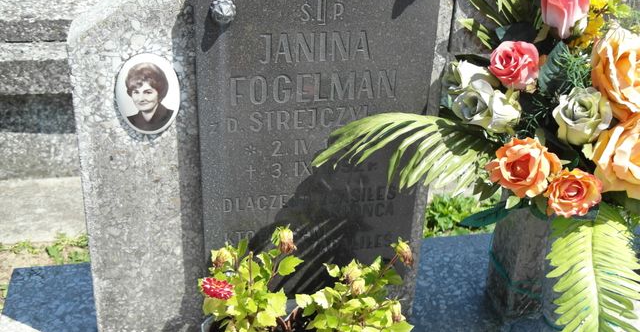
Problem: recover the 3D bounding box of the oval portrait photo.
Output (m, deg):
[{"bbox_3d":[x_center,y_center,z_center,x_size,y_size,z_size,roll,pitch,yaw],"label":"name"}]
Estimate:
[{"bbox_3d":[-0.246,-0.103,1.301,0.092,0.128,0.012,-4,32,-10],"label":"oval portrait photo"}]

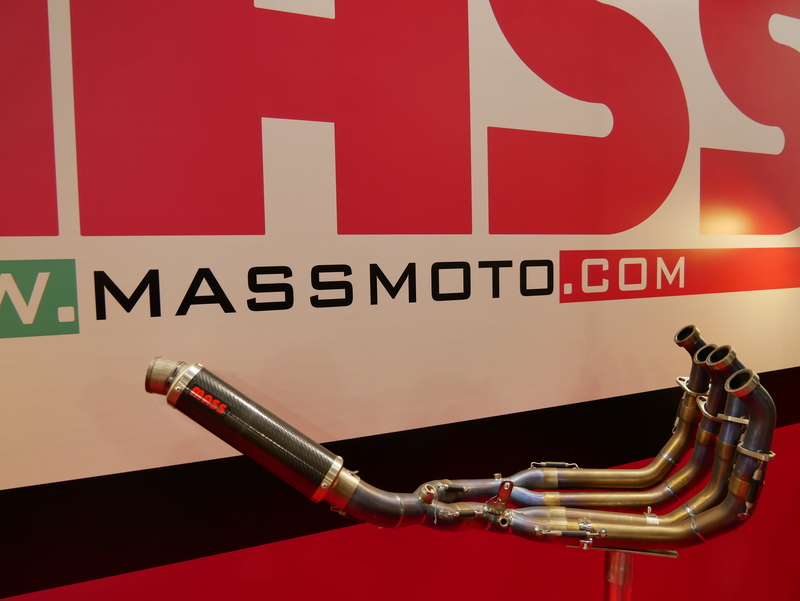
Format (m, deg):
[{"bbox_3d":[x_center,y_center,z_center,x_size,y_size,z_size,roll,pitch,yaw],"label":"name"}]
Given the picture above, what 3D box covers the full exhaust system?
[{"bbox_3d":[0.066,0.255,1.105,1.125,0.385,0.320,-1,3,10],"label":"full exhaust system"}]

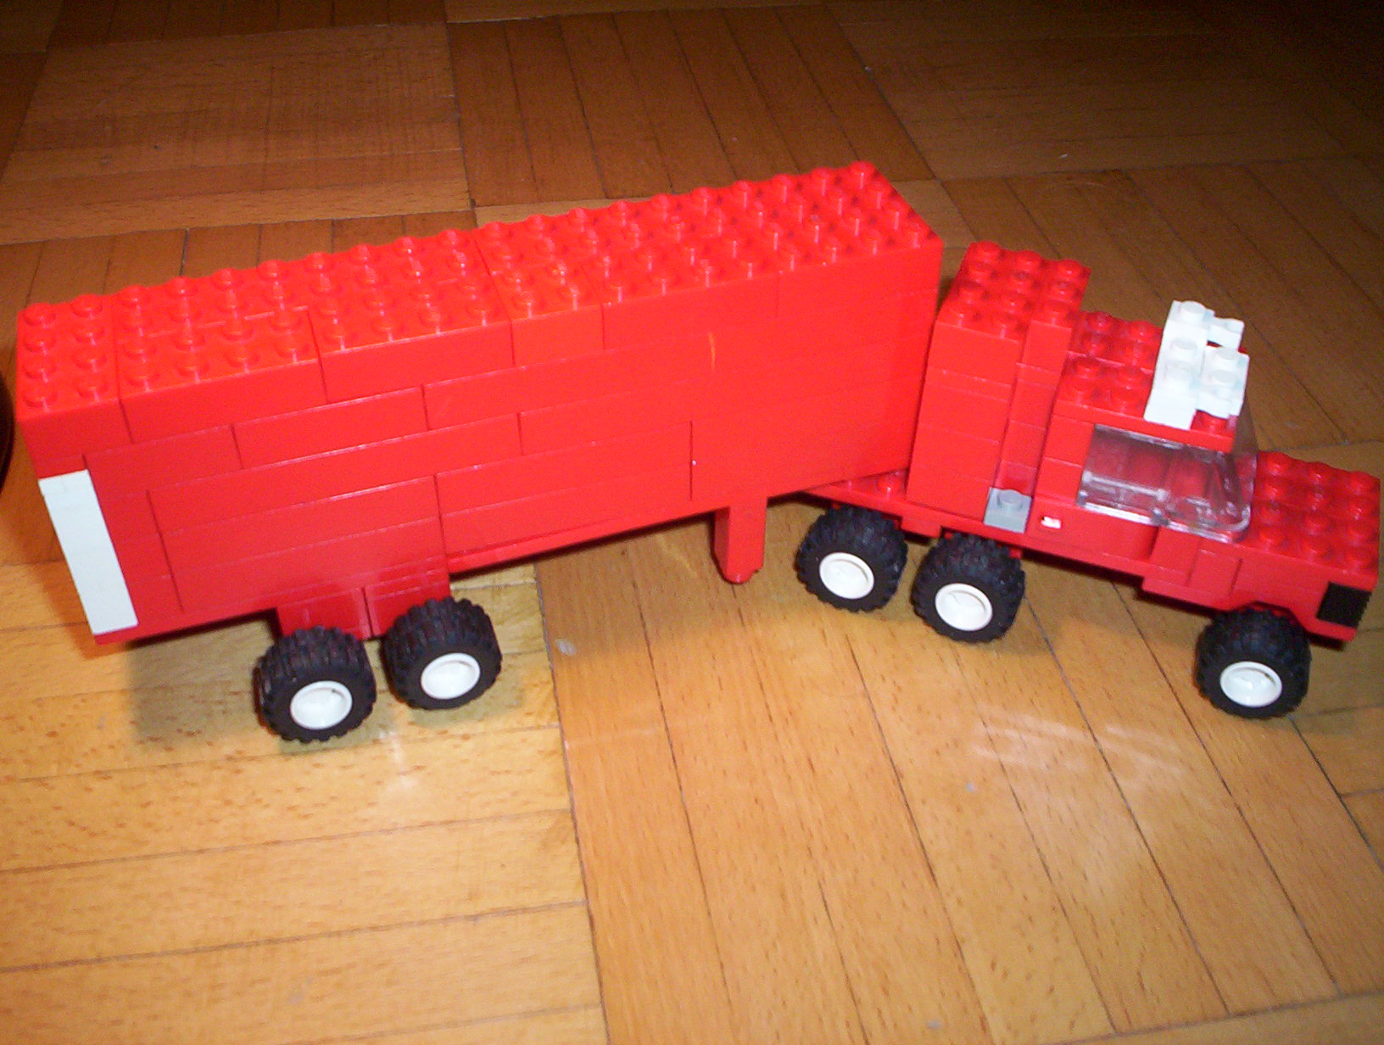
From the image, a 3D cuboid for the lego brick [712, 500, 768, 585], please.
[{"bbox_3d":[0.010,0.001,0.309,0.008,0.021,0.008,-12,42,-13],"label":"lego brick"}]

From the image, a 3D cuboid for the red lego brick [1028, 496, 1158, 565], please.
[{"bbox_3d":[0.078,-0.002,0.294,0.024,0.010,0.010,15,43,16],"label":"red lego brick"}]

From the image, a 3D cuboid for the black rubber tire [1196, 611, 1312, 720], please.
[{"bbox_3d":[0.110,0.027,0.295,0.021,0.021,0.012,14,41,14],"label":"black rubber tire"}]

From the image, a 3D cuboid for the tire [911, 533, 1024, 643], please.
[{"bbox_3d":[0.057,0.013,0.310,0.021,0.021,0.012,14,41,14],"label":"tire"}]

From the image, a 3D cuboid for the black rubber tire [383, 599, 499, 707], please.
[{"bbox_3d":[-0.048,0.025,0.292,0.021,0.021,0.012,-11,42,-15],"label":"black rubber tire"}]

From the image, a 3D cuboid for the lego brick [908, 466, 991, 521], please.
[{"bbox_3d":[0.056,-0.014,0.309,0.016,0.011,0.026,14,41,14],"label":"lego brick"}]

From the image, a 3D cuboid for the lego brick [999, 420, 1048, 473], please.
[{"bbox_3d":[0.068,-0.020,0.302,0.008,0.010,0.015,14,41,14],"label":"lego brick"}]

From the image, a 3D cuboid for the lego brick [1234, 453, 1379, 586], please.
[{"bbox_3d":[0.117,-0.002,0.293,0.029,0.005,0.032,15,41,14],"label":"lego brick"}]

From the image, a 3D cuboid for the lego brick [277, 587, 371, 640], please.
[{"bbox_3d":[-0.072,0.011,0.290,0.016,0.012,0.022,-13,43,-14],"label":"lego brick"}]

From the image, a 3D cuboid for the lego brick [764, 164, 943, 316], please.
[{"bbox_3d":[0.026,-0.054,0.286,0.030,0.011,0.032,-12,42,-13],"label":"lego brick"}]

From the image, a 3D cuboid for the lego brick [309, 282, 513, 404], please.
[{"bbox_3d":[-0.048,-0.032,0.263,0.032,0.011,0.016,-12,42,-14],"label":"lego brick"}]

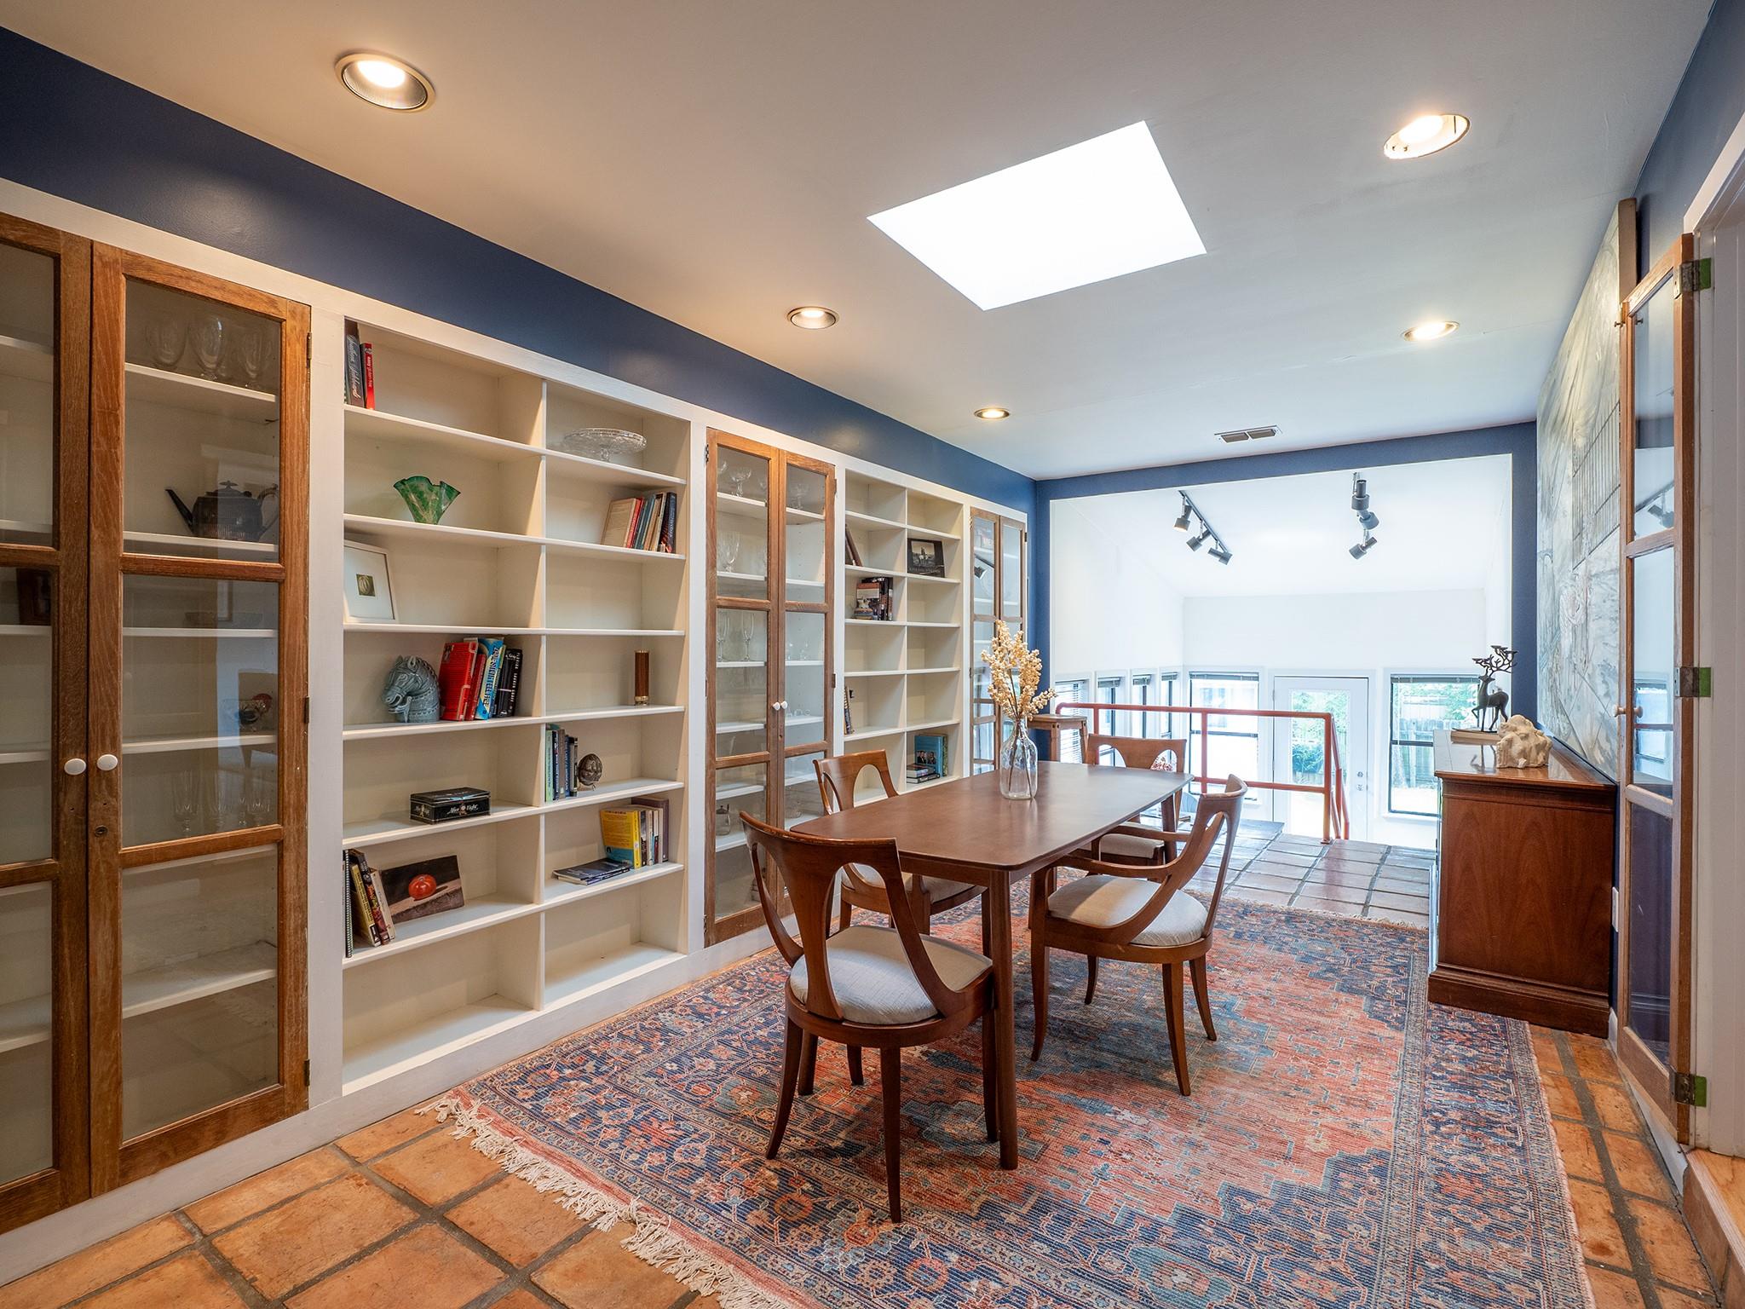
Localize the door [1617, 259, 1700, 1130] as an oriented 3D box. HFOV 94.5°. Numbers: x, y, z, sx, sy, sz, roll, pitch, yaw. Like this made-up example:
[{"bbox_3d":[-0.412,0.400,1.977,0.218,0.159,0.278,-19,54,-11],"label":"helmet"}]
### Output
[{"bbox_3d":[1.924,0.075,1.987,0.032,2.030,0.408,0,0,29],"label":"door"}]

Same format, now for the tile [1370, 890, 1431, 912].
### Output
[{"bbox_3d":[2.681,1.260,4.043,0.295,0.020,0.295,0,0,35],"label":"tile"}]

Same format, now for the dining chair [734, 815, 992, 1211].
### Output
[{"bbox_3d":[-0.006,0.814,1.990,0.500,0.860,0.550,0,0,35],"label":"dining chair"}]

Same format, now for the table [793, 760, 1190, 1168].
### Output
[{"bbox_3d":[0.565,0.876,2.865,0.765,0.740,1.850,0,0,35],"label":"table"}]

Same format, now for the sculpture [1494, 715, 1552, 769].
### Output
[{"bbox_3d":[2.461,0.327,3.050,0.170,0.190,0.150,0,0,35],"label":"sculpture"}]

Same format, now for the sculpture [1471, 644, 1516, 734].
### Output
[{"bbox_3d":[2.909,0.163,3.779,0.165,0.408,0.120,0,0,35],"label":"sculpture"}]

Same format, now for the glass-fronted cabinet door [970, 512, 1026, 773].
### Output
[{"bbox_3d":[0.796,0.122,5.158,0.035,1.992,0.803,0,0,35],"label":"glass-fronted cabinet door"}]

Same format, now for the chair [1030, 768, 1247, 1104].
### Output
[{"bbox_3d":[0.869,0.816,2.523,0.560,0.860,0.540,0,0,35],"label":"chair"}]

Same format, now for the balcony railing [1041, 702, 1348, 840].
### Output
[{"bbox_3d":[2.306,0.825,5.956,1.980,0.840,0.120,0,0,35],"label":"balcony railing"}]

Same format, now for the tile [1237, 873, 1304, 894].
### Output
[{"bbox_3d":[2.164,1.258,4.406,0.295,0.020,0.295,0,0,35],"label":"tile"}]

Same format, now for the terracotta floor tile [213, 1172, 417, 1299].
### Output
[{"bbox_3d":[-1.203,1.254,1.751,0.285,0.015,0.275,0,0,35],"label":"terracotta floor tile"}]

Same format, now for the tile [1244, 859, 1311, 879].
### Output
[{"bbox_3d":[2.346,1.258,4.665,0.295,0.020,0.295,0,0,35],"label":"tile"}]

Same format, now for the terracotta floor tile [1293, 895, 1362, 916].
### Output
[{"bbox_3d":[2.238,1.259,3.965,0.295,0.020,0.295,0,0,35],"label":"terracotta floor tile"}]

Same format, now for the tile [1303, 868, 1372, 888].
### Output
[{"bbox_3d":[2.585,1.249,4.454,0.290,0.015,0.290,0,0,35],"label":"tile"}]

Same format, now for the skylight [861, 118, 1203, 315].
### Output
[{"bbox_3d":[0.495,-1.224,2.310,0.735,0.050,0.718,0,0,35],"label":"skylight"}]

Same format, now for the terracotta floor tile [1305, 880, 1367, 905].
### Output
[{"bbox_3d":[2.400,1.250,4.194,0.290,0.015,0.290,0,0,35],"label":"terracotta floor tile"}]

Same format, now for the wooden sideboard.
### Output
[{"bbox_3d":[2.716,0.836,3.490,0.488,0.823,1.808,0,0,35],"label":"wooden sideboard"}]

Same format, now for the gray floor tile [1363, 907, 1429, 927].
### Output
[{"bbox_3d":[2.498,1.260,3.783,0.295,0.020,0.295,0,0,35],"label":"gray floor tile"}]

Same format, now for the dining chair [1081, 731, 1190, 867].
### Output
[{"bbox_3d":[1.155,0.820,3.651,0.470,0.840,0.540,0,0,35],"label":"dining chair"}]

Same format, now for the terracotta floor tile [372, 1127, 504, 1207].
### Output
[{"bbox_3d":[-1.030,1.254,2.006,0.280,0.015,0.280,0,0,35],"label":"terracotta floor tile"}]

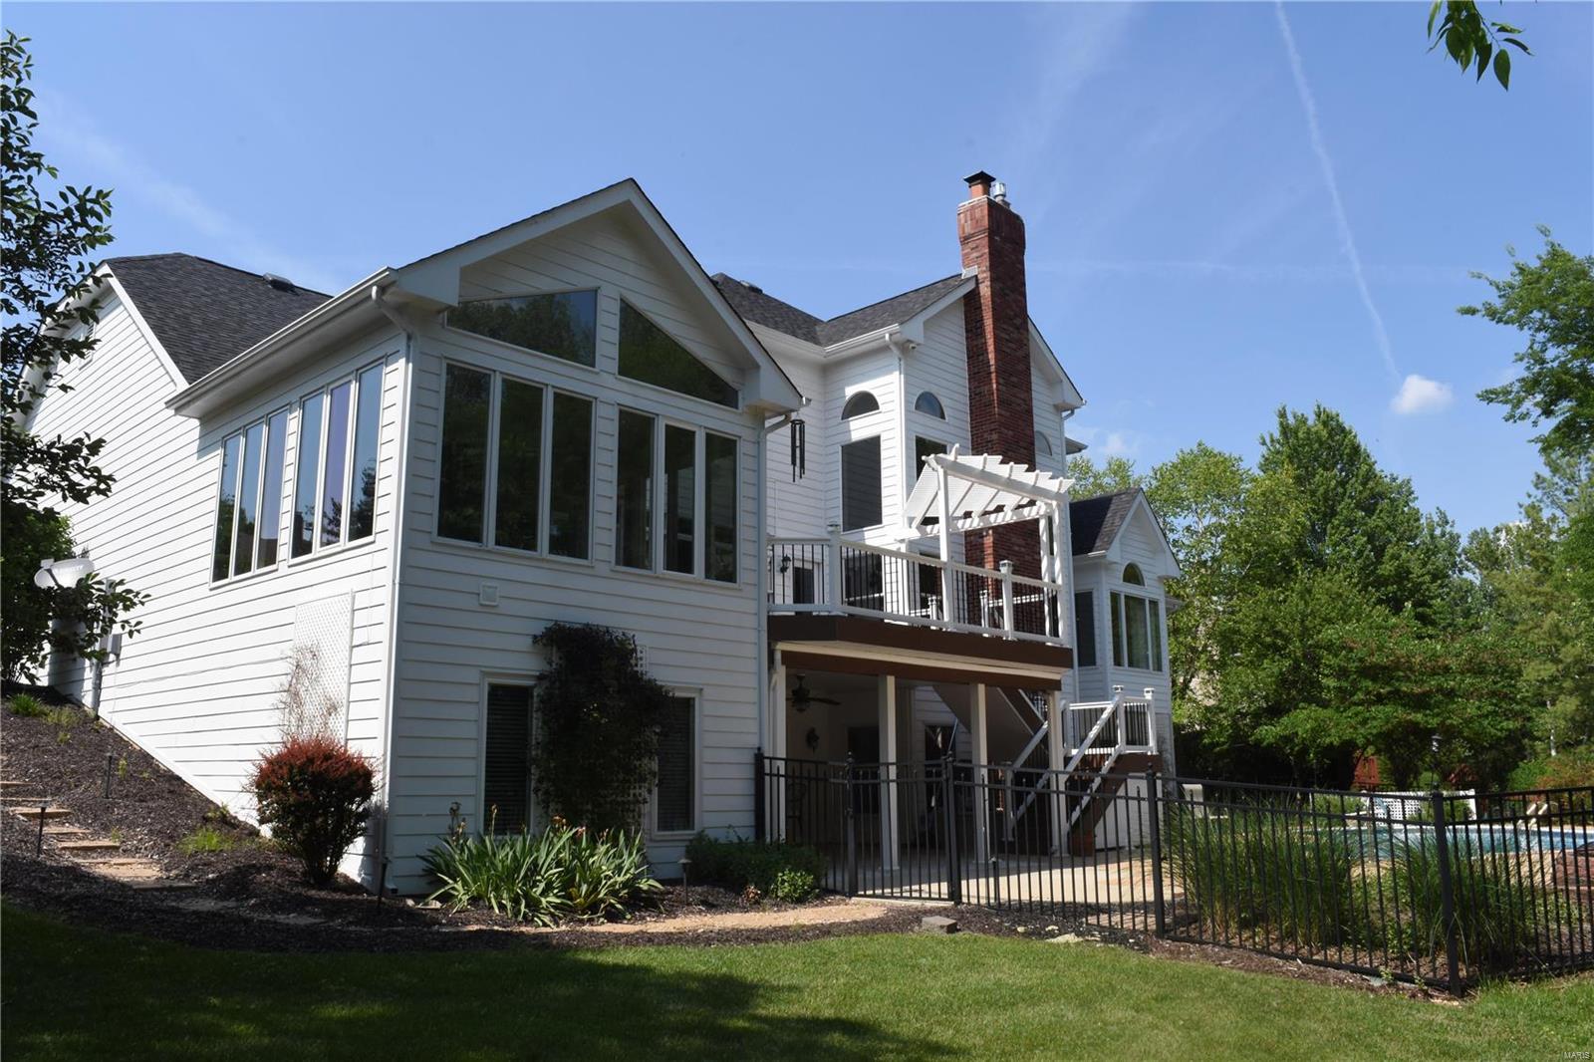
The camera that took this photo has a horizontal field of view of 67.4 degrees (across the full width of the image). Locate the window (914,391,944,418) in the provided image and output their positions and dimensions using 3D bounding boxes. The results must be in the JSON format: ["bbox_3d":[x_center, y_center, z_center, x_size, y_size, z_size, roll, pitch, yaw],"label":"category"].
[{"bbox_3d":[2.435,-2.289,21.776,0.111,0.482,0.945,-11,-16,43],"label":"window"}]

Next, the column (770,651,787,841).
[{"bbox_3d":[-0.220,2.731,14.187,0.166,2.593,0.166,-11,-16,43],"label":"column"}]

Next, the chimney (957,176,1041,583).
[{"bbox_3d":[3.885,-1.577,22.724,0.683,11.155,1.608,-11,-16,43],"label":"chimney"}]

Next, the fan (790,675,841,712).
[{"bbox_3d":[0.065,2.421,17.826,1.306,0.573,1.306,-11,-16,43],"label":"fan"}]

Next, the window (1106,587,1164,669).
[{"bbox_3d":[8.084,2.430,28.345,0.121,1.789,2.372,-11,-16,43],"label":"window"}]

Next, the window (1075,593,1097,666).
[{"bbox_3d":[6.615,2.305,27.710,0.724,1.749,0.121,-11,-16,43],"label":"window"}]

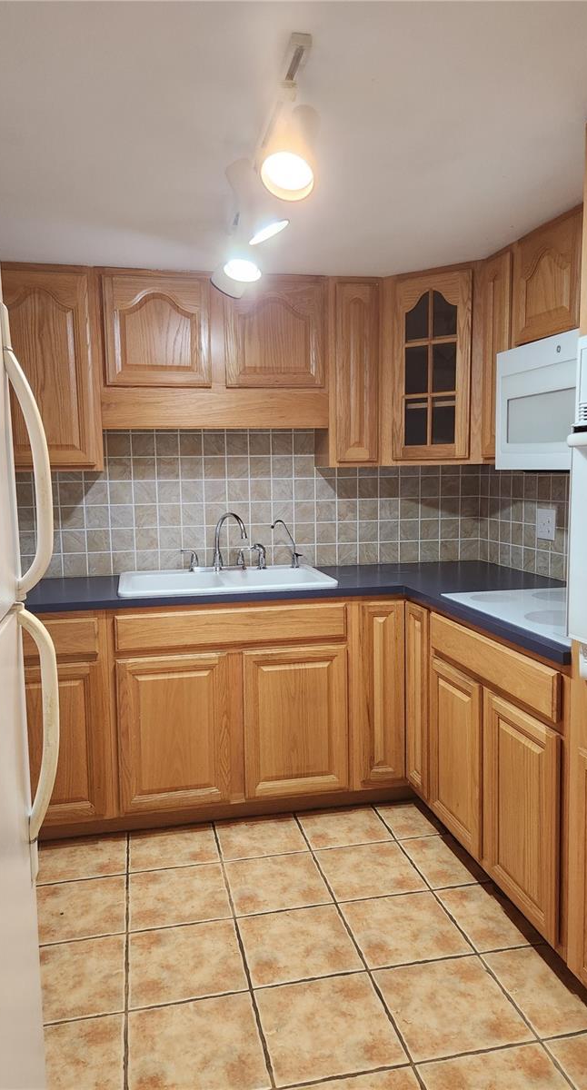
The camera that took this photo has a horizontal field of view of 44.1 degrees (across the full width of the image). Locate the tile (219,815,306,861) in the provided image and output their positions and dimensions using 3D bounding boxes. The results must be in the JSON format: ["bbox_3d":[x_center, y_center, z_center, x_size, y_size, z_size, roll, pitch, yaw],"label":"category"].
[{"bbox_3d":[-0.122,1.086,2.693,0.307,0.010,0.297,-2,6,-12],"label":"tile"}]

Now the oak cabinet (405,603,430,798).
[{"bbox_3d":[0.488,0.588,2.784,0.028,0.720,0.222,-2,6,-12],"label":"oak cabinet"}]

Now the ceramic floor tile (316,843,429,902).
[{"bbox_3d":[0.258,1.115,2.473,0.307,0.011,0.307,-2,6,-12],"label":"ceramic floor tile"}]

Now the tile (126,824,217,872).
[{"bbox_3d":[-0.434,1.097,2.626,0.307,0.010,0.297,-2,6,-12],"label":"tile"}]

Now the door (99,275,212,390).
[{"bbox_3d":[-0.527,-0.834,2.837,0.408,0.423,0.021,-2,6,-12],"label":"door"}]

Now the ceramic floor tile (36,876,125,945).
[{"bbox_3d":[-0.678,1.137,2.253,0.307,0.010,0.307,-2,6,-12],"label":"ceramic floor tile"}]

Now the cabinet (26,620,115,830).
[{"bbox_3d":[-0.909,0.608,2.789,0.430,0.791,0.580,-2,6,-12],"label":"cabinet"}]

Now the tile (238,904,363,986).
[{"bbox_3d":[0.013,1.146,2.078,0.307,0.010,0.307,-2,6,-12],"label":"tile"}]

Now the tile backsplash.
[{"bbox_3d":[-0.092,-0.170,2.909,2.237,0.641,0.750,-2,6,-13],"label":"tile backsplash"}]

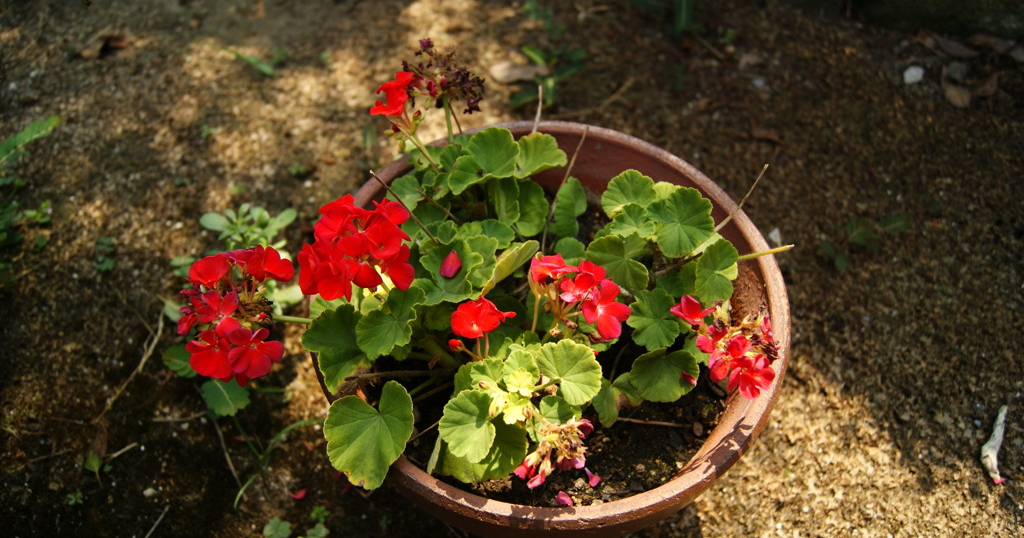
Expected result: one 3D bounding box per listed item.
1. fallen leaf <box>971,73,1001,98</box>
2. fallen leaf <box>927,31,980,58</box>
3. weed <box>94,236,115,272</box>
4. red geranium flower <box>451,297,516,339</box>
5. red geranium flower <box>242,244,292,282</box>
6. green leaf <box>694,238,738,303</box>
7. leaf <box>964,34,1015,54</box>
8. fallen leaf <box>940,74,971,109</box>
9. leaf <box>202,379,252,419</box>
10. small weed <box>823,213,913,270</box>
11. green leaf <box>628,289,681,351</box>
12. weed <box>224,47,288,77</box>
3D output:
[{"bbox_3d":[0.681,-0.264,1.105,0.043,0.016,0.035,4,53,0],"label":"fallen leaf"},{"bbox_3d":[0.629,-0.319,1.092,0.068,0.015,0.023,38,60,25],"label":"fallen leaf"},{"bbox_3d":[-0.458,-0.018,0.864,0.022,0.017,0.039,4,53,0],"label":"weed"},{"bbox_3d":[-0.021,0.035,0.548,0.042,0.027,0.026,4,22,7],"label":"red geranium flower"},{"bbox_3d":[-0.173,-0.004,0.546,0.034,0.018,0.026,0,47,-17],"label":"red geranium flower"},{"bbox_3d":[0.157,0.001,0.593,0.043,0.012,0.047,18,62,-21],"label":"green leaf"},{"bbox_3d":[0.607,-0.286,0.974,0.063,0.013,0.026,2,53,0],"label":"leaf"},{"bbox_3d":[0.530,-0.212,0.918,0.037,0.015,0.042,2,53,0],"label":"fallen leaf"},{"bbox_3d":[-0.251,0.114,0.674,0.040,0.011,0.029,-14,64,-8],"label":"leaf"},{"bbox_3d":[0.360,-0.028,0.781,0.092,0.027,0.062,3,53,0],"label":"small weed"},{"bbox_3d":[0.102,0.036,0.548,0.041,0.013,0.047,2,70,6],"label":"green leaf"},{"bbox_3d":[-0.325,-0.262,0.975,0.078,0.018,0.030,23,56,14],"label":"weed"}]

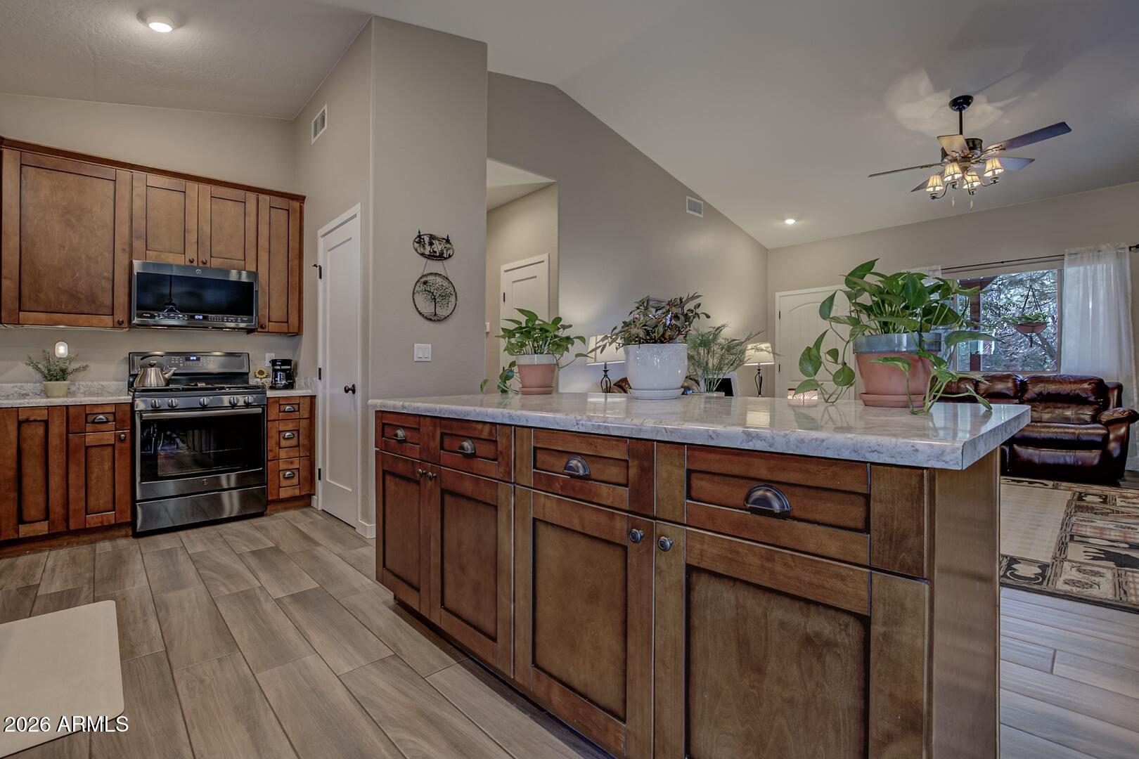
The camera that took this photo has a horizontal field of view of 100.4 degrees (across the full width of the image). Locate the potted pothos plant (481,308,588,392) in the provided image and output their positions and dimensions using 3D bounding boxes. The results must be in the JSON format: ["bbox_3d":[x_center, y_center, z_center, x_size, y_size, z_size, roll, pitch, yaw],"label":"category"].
[{"bbox_3d":[-0.183,-0.148,2.500,0.530,0.455,0.460,0,0,0],"label":"potted pothos plant"}]

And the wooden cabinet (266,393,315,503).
[{"bbox_3d":[-2.309,0.522,3.805,0.310,0.790,0.610,0,0,-44],"label":"wooden cabinet"}]

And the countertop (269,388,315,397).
[{"bbox_3d":[-2.293,0.112,3.806,0.335,0.040,0.645,0,0,-44],"label":"countertop"}]

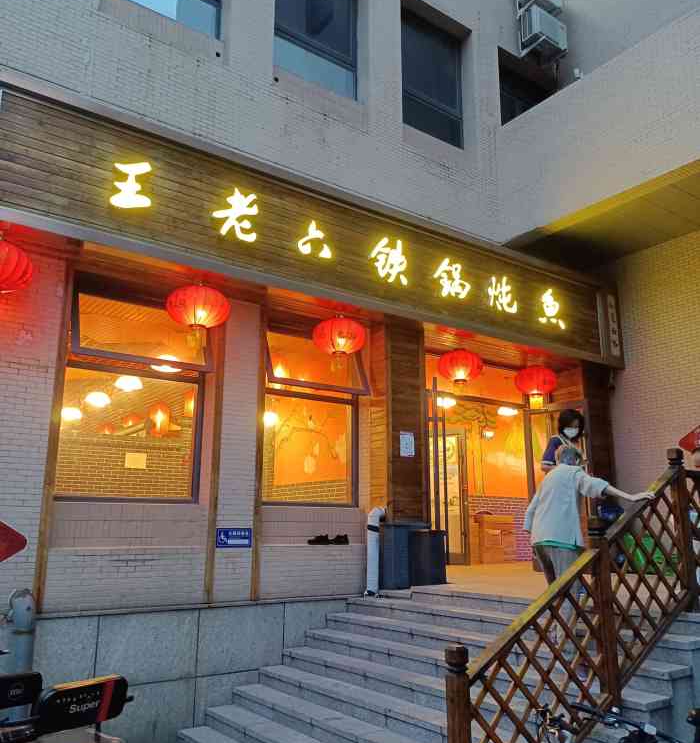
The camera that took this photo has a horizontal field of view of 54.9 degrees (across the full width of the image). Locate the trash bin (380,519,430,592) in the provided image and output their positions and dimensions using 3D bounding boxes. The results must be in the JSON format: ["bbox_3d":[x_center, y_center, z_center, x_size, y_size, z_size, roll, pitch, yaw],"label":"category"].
[{"bbox_3d":[0.692,2.311,8.517,0.500,0.810,0.420,10,-17,-35],"label":"trash bin"}]

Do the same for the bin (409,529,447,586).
[{"bbox_3d":[0.876,2.196,7.958,0.460,0.620,0.410,10,-17,-35],"label":"bin"}]

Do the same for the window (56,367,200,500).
[{"bbox_3d":[-2.155,0.618,6.703,1.430,1.310,0.090,10,-17,-35],"label":"window"}]

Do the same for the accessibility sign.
[{"bbox_3d":[-1.166,1.690,6.844,0.390,0.178,0.020,10,-17,-35],"label":"accessibility sign"}]

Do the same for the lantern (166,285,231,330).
[{"bbox_3d":[-1.506,-0.636,6.701,0.610,0.430,0.610,0,-14,0],"label":"lantern"}]

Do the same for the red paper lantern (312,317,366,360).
[{"bbox_3d":[-0.114,-0.364,7.675,0.600,0.420,0.600,0,-14,0],"label":"red paper lantern"}]

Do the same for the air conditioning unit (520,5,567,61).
[{"bbox_3d":[3.364,-5.810,11.622,0.800,0.540,0.300,10,-17,-35],"label":"air conditioning unit"}]

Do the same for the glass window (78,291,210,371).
[{"bbox_3d":[-2.068,-0.411,6.805,1.380,0.800,0.080,10,-38,-35],"label":"glass window"}]

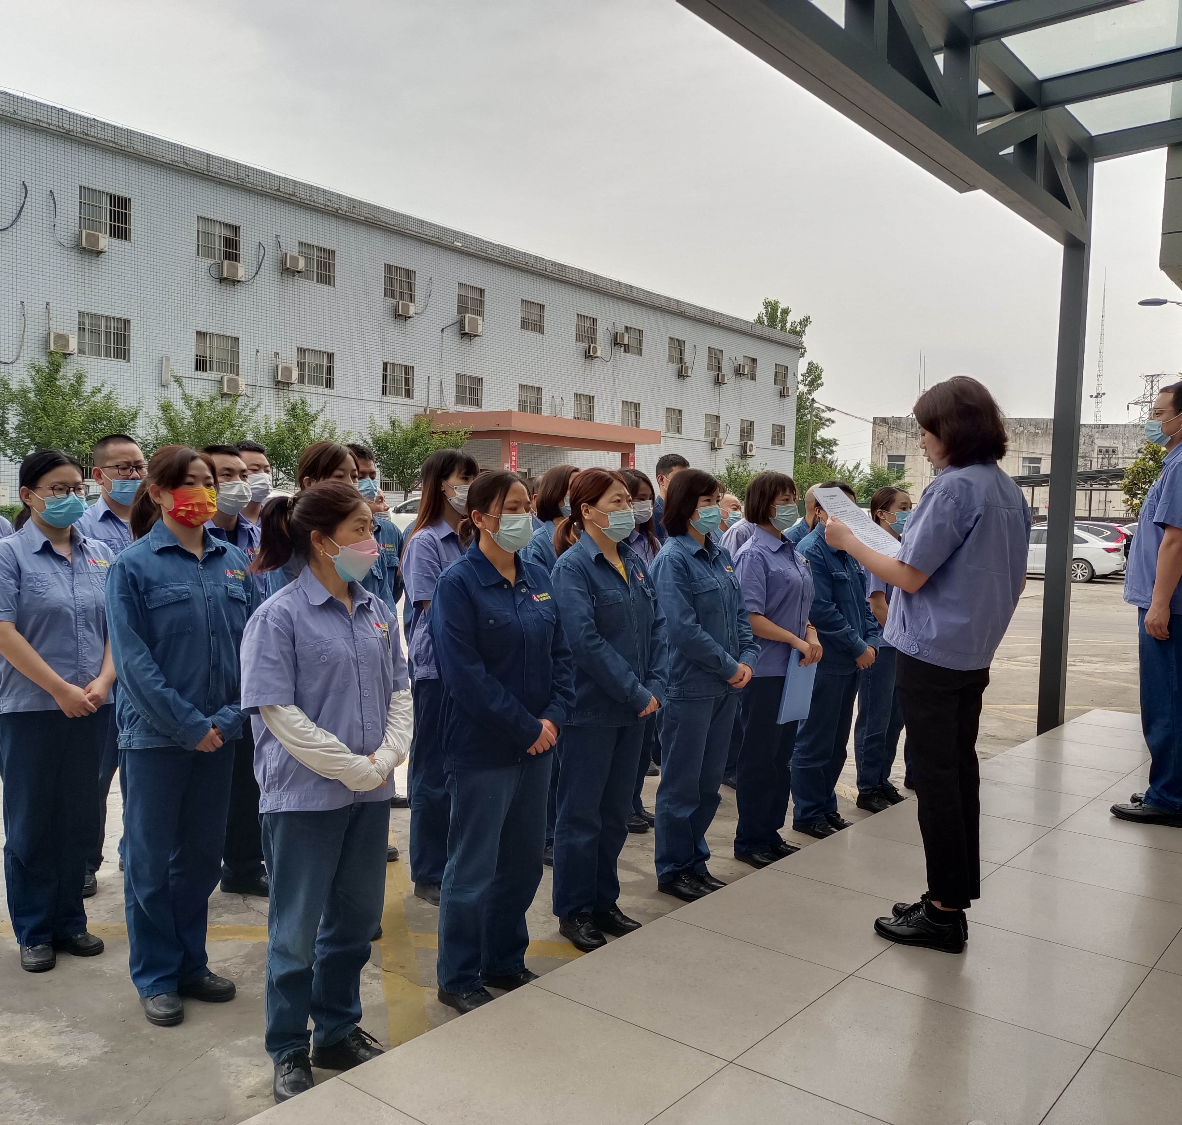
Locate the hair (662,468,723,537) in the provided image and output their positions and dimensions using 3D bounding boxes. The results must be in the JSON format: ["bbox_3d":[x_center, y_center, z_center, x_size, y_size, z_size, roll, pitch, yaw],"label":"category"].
[{"bbox_3d":[0.399,-0.235,4.265,0.235,0.260,0.195,4,4,42],"label":"hair"}]

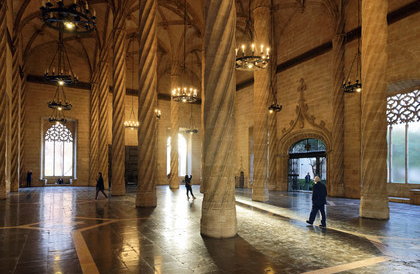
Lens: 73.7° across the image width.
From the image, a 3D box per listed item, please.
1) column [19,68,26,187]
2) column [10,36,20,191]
[{"bbox_3d":[-19.559,-1.044,29.239,0.920,12.430,0.920,0,0,0],"label":"column"},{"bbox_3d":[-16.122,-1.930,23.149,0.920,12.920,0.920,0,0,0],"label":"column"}]

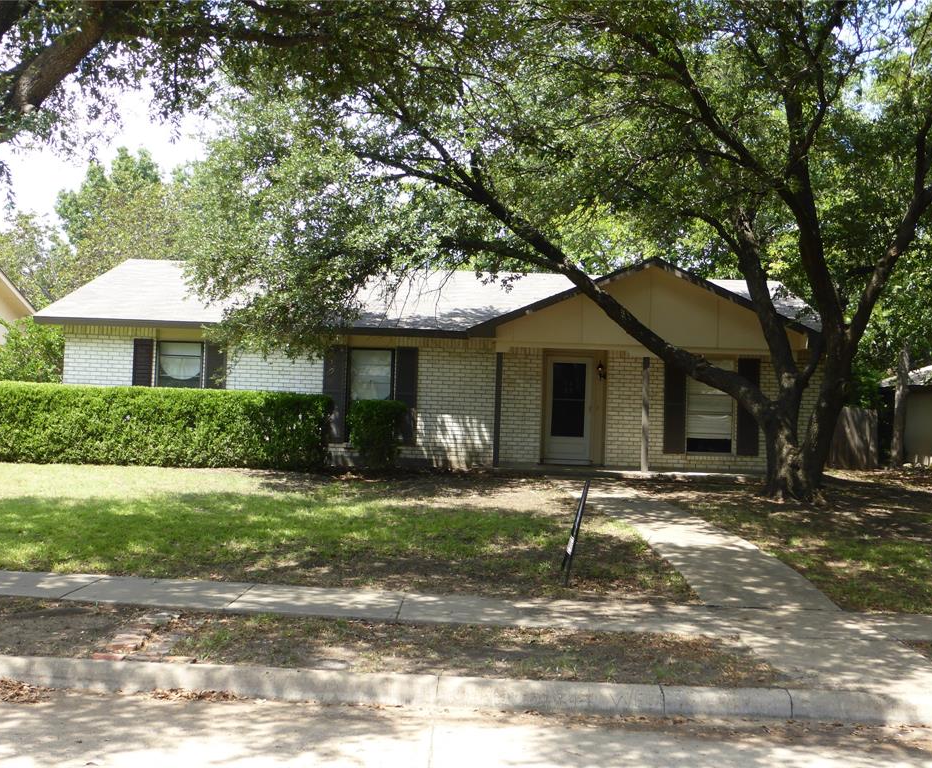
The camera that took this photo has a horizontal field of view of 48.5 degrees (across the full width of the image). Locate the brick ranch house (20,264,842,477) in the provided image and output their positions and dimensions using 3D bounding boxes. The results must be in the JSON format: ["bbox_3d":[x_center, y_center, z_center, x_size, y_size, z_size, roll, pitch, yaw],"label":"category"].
[{"bbox_3d":[-0.409,-0.479,24.268,15.400,4.500,10.300,2,-1,0],"label":"brick ranch house"}]

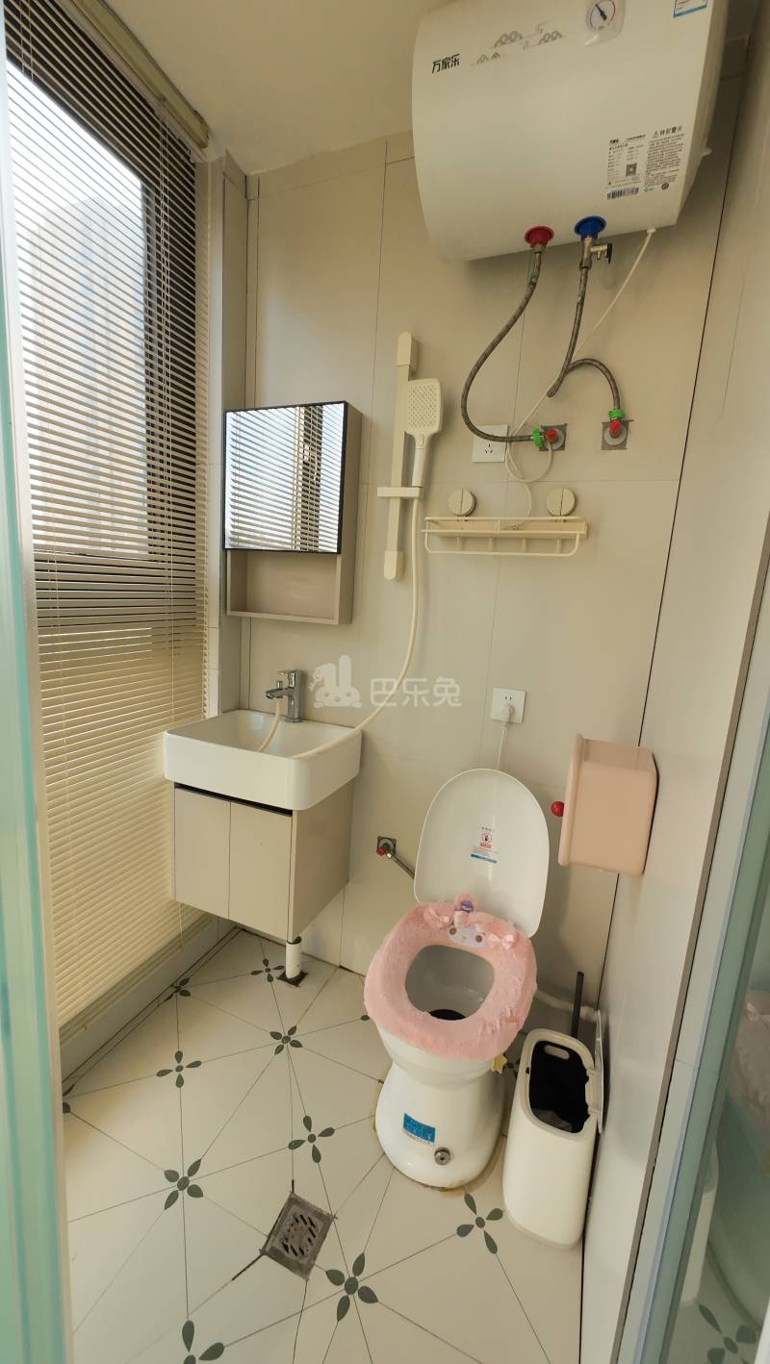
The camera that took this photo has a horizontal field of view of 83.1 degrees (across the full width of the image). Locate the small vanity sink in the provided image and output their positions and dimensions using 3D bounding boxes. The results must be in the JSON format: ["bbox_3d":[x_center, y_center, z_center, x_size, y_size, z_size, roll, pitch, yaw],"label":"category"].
[{"bbox_3d":[-0.348,0.212,1.296,0.455,0.138,0.335,7,9,20],"label":"small vanity sink"}]

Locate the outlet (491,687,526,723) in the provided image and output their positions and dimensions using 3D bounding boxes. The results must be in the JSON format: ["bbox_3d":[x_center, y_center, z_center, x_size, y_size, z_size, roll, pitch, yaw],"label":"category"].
[{"bbox_3d":[0.336,0.066,1.183,0.086,0.086,0.012,7,9,20],"label":"outlet"}]

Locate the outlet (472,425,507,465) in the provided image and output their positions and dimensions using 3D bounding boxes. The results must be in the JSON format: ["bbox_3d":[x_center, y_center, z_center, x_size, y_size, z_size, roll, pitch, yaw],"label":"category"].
[{"bbox_3d":[0.273,-0.619,1.126,0.086,0.086,0.012,7,9,20],"label":"outlet"}]

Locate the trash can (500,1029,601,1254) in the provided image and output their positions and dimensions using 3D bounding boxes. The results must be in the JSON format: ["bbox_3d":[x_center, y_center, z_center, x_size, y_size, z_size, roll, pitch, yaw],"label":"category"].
[{"bbox_3d":[0.352,0.956,0.929,0.152,0.265,0.210,7,9,20],"label":"trash can"}]

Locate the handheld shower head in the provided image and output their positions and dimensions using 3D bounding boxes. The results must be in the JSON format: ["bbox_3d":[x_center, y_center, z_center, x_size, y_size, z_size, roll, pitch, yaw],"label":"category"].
[{"bbox_3d":[0.098,-0.633,1.118,0.088,0.255,0.060,7,17,20],"label":"handheld shower head"}]

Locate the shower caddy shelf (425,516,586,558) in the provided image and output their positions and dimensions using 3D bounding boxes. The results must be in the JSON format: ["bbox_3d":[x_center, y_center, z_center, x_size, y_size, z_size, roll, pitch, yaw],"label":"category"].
[{"bbox_3d":[0.295,-0.362,1.093,0.388,0.095,0.115,7,9,20],"label":"shower caddy shelf"}]

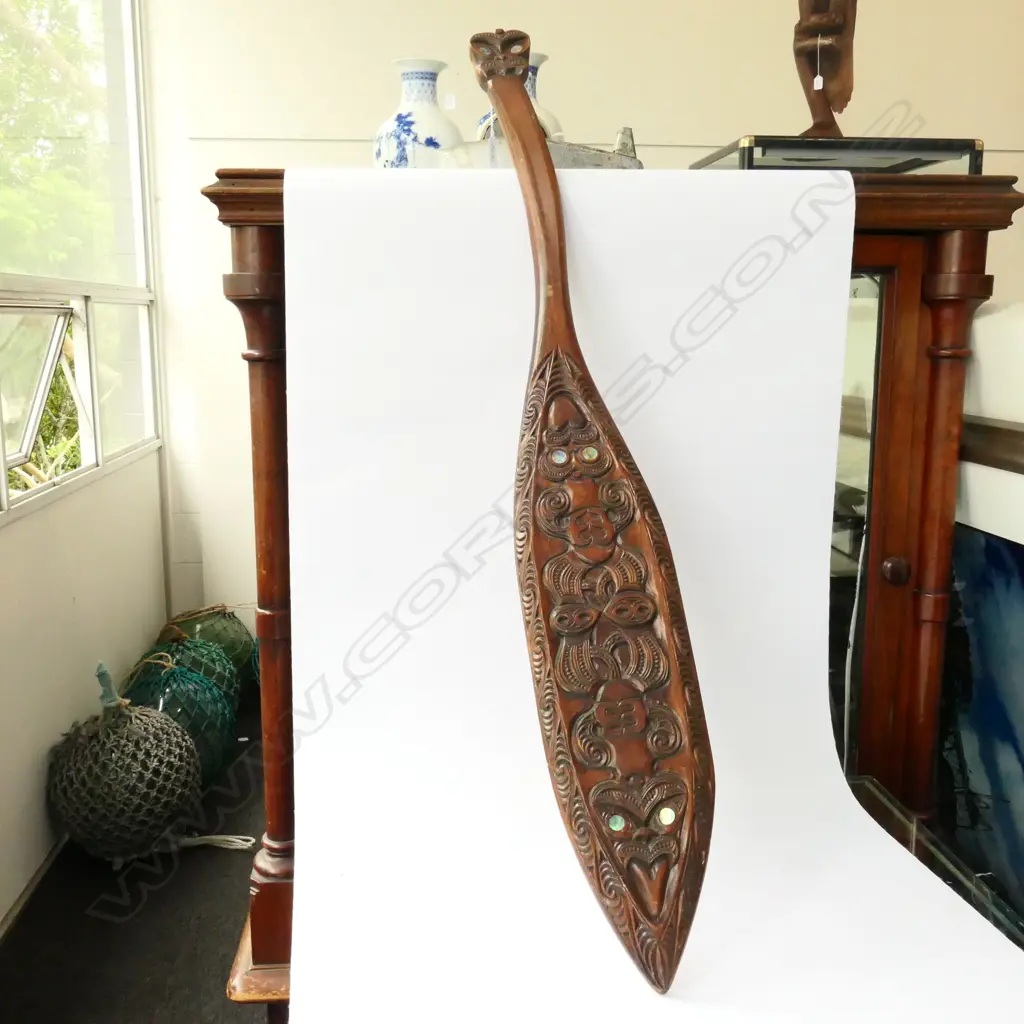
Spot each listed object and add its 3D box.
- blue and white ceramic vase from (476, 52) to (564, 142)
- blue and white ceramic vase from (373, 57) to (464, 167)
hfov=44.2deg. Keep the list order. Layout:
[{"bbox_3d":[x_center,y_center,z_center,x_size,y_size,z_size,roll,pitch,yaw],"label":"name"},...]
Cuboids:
[{"bbox_3d":[0.014,-0.593,1.995,0.147,0.255,0.147,0,9,0],"label":"blue and white ceramic vase"},{"bbox_3d":[-0.150,-0.598,2.035,0.147,0.255,0.147,0,9,0],"label":"blue and white ceramic vase"}]

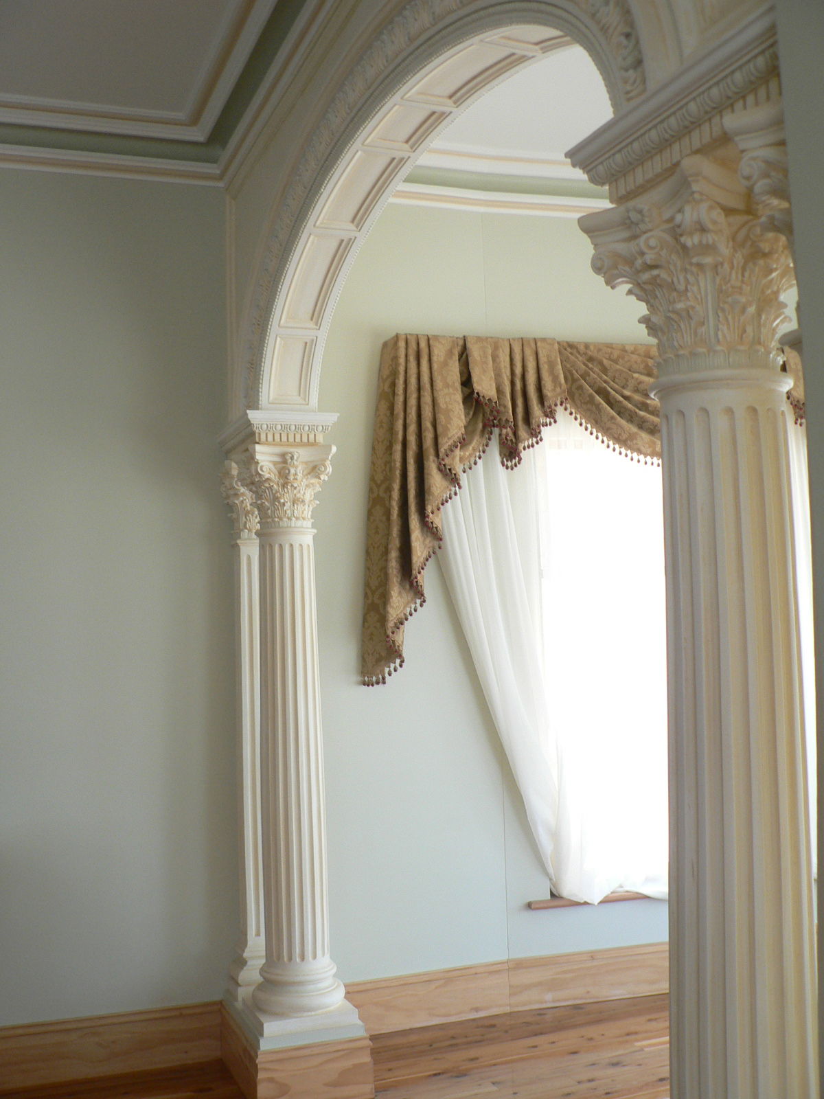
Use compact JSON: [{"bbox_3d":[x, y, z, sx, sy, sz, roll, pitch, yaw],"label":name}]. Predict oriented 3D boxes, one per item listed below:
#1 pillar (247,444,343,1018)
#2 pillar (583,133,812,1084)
[{"bbox_3d":[-0.376,0.544,3.558,0.283,1.716,0.283,0,-4,-21],"label":"pillar"},{"bbox_3d":[0.427,0.396,1.471,0.283,1.735,0.283,0,-4,-21],"label":"pillar"}]

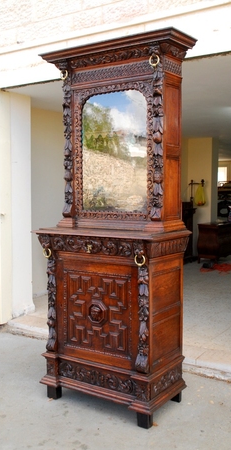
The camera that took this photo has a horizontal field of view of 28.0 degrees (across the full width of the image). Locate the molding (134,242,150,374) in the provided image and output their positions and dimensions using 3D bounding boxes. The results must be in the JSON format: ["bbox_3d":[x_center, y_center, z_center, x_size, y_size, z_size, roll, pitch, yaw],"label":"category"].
[{"bbox_3d":[0.154,0.498,2.805,0.082,0.795,0.081,2,4,33],"label":"molding"}]

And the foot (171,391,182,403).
[{"bbox_3d":[0.404,1.145,3.116,0.063,0.087,0.051,2,4,34],"label":"foot"}]

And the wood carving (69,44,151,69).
[{"bbox_3d":[-0.056,-1.081,2.978,0.627,0.069,0.049,2,4,34],"label":"wood carving"}]

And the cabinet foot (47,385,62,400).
[{"bbox_3d":[-0.421,1.143,3.203,0.078,0.092,0.059,2,4,34],"label":"cabinet foot"}]

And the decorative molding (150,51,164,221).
[{"bbox_3d":[0.256,-0.561,2.920,0.071,1.069,0.071,2,4,33],"label":"decorative molding"}]

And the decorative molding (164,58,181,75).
[{"bbox_3d":[0.379,-1.024,3.010,0.019,0.090,0.260,2,4,33],"label":"decorative molding"}]

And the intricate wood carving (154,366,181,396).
[{"bbox_3d":[0.344,1.017,3.020,0.022,0.104,0.416,2,4,33],"label":"intricate wood carving"}]

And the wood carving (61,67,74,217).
[{"bbox_3d":[-0.343,-0.564,3.213,0.075,1.020,0.054,2,4,34],"label":"wood carving"}]

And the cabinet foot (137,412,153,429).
[{"bbox_3d":[0.189,1.194,2.885,0.070,0.116,0.069,2,4,33],"label":"cabinet foot"}]

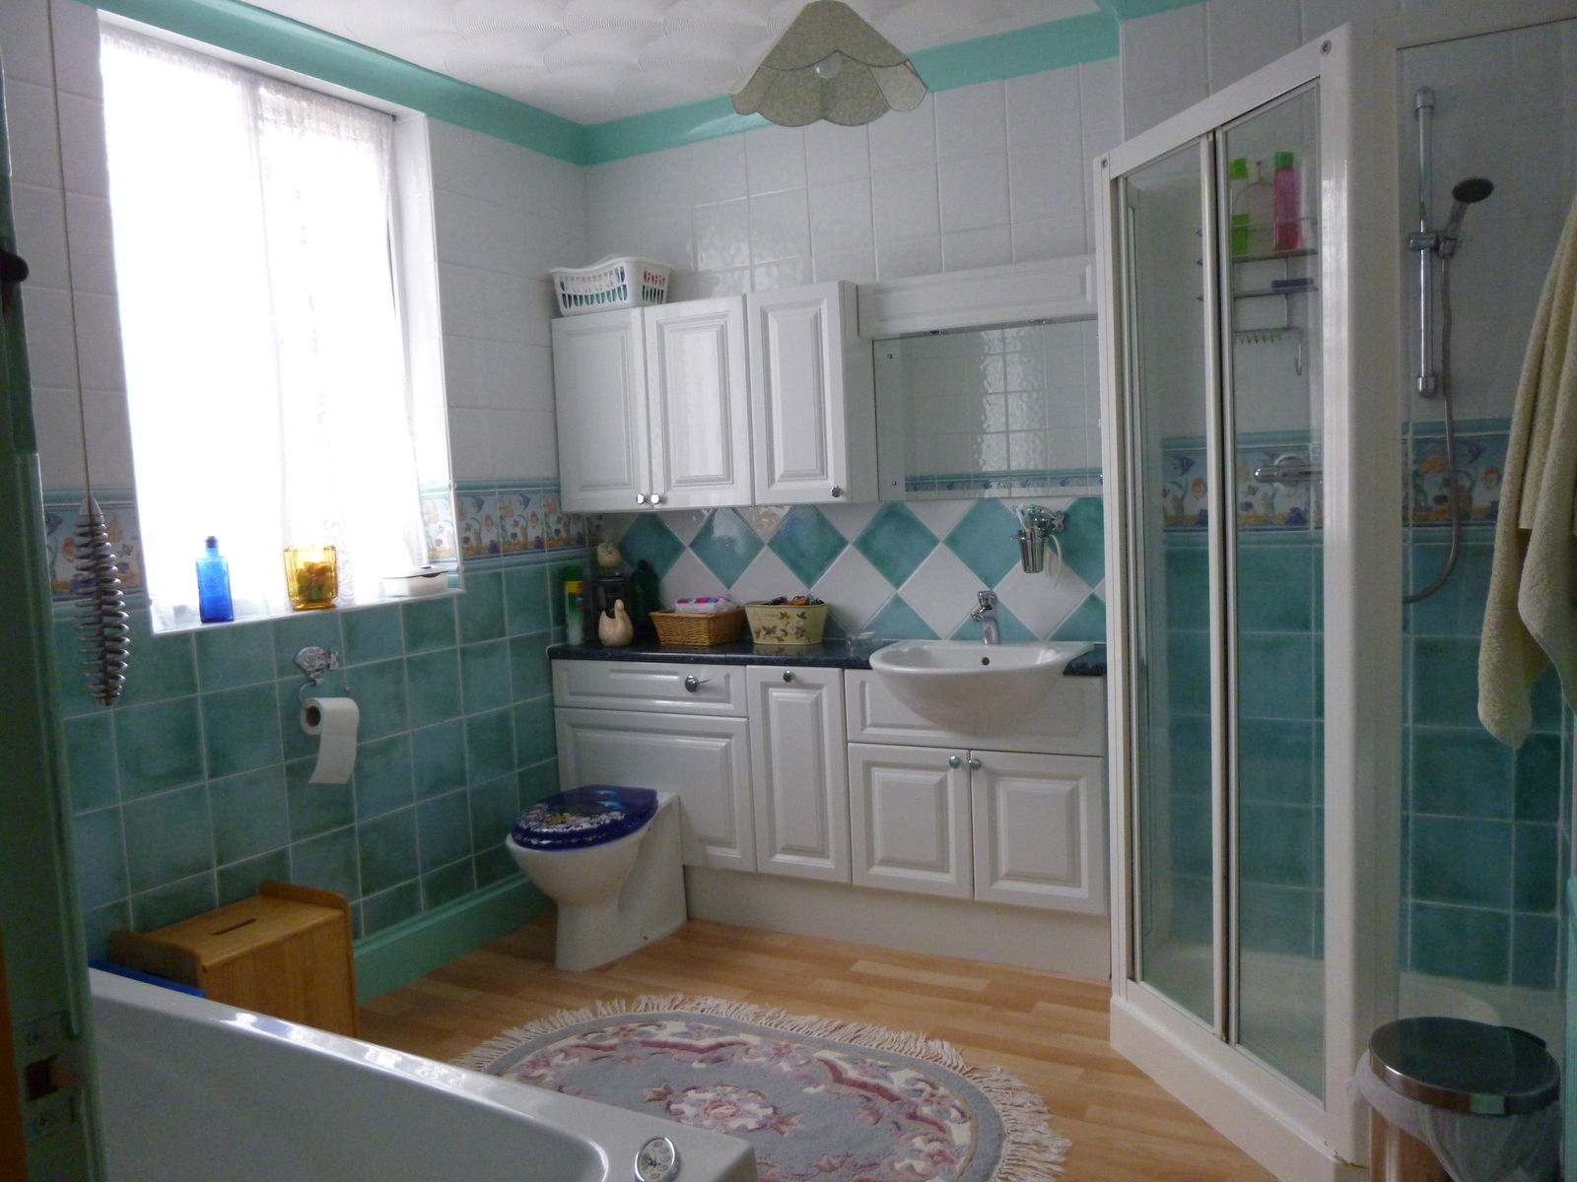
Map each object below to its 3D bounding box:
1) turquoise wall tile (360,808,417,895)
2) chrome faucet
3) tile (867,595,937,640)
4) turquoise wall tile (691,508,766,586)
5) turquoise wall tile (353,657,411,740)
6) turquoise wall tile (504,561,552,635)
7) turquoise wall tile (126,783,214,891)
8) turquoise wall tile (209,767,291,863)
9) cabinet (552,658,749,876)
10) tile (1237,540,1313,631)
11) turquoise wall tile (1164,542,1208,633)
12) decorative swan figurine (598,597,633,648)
[{"bbox_3d":[-1.041,0.682,2.971,0.010,0.200,0.200,0,5,27],"label":"turquoise wall tile"},{"bbox_3d":[0.530,0.074,3.047,0.048,0.150,0.150,0,5,29],"label":"chrome faucet"},{"bbox_3d":[0.319,0.072,3.310,0.275,0.144,0.010,0,5,29],"label":"tile"},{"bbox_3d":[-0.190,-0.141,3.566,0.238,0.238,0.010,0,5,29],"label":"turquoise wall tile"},{"bbox_3d":[-1.057,0.281,2.942,0.010,0.200,0.200,0,5,27],"label":"turquoise wall tile"},{"bbox_3d":[-0.821,0.036,3.582,0.010,0.200,0.200,0,5,28],"label":"turquoise wall tile"},{"bbox_3d":[-1.378,0.553,2.528,0.010,0.200,0.200,0,5,28],"label":"turquoise wall tile"},{"bbox_3d":[-1.248,0.521,2.640,0.010,0.198,0.197,0,5,29],"label":"turquoise wall tile"},{"bbox_3d":[-0.345,0.502,3.552,0.685,0.601,0.300,0,5,26],"label":"cabinet"},{"bbox_3d":[1.131,-0.002,2.690,0.196,0.198,0.010,0,5,28],"label":"tile"},{"bbox_3d":[0.971,-0.001,2.723,0.125,0.198,0.010,0,5,28],"label":"turquoise wall tile"},{"bbox_3d":[-0.531,0.091,3.476,0.112,0.150,0.098,1,5,36],"label":"decorative swan figurine"}]

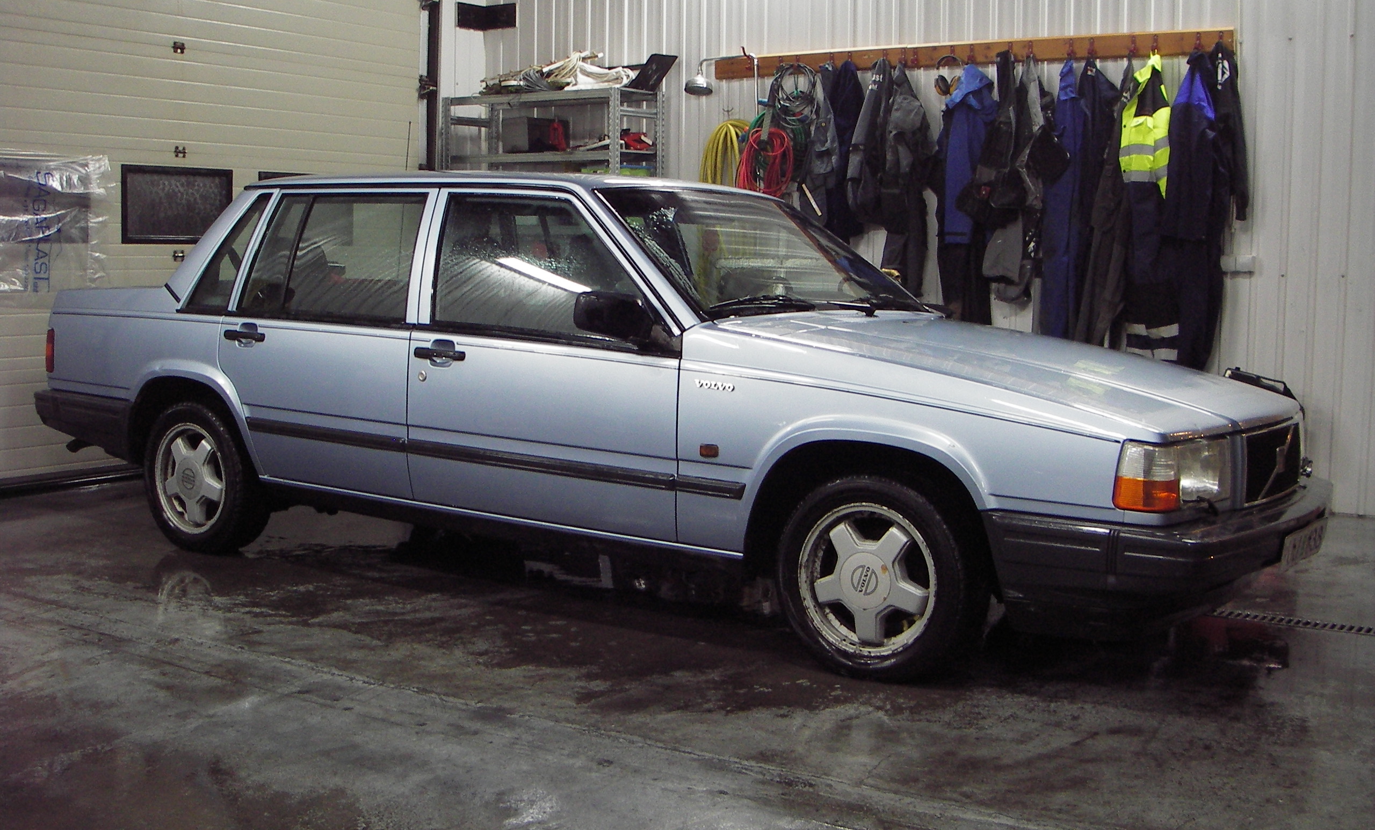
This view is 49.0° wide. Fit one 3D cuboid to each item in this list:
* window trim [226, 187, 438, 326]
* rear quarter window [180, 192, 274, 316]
[{"bbox_3d":[-1.183,-0.533,5.051,0.900,0.460,0.120,5,-2,33],"label":"window trim"},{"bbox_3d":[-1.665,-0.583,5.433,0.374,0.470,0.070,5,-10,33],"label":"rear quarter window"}]

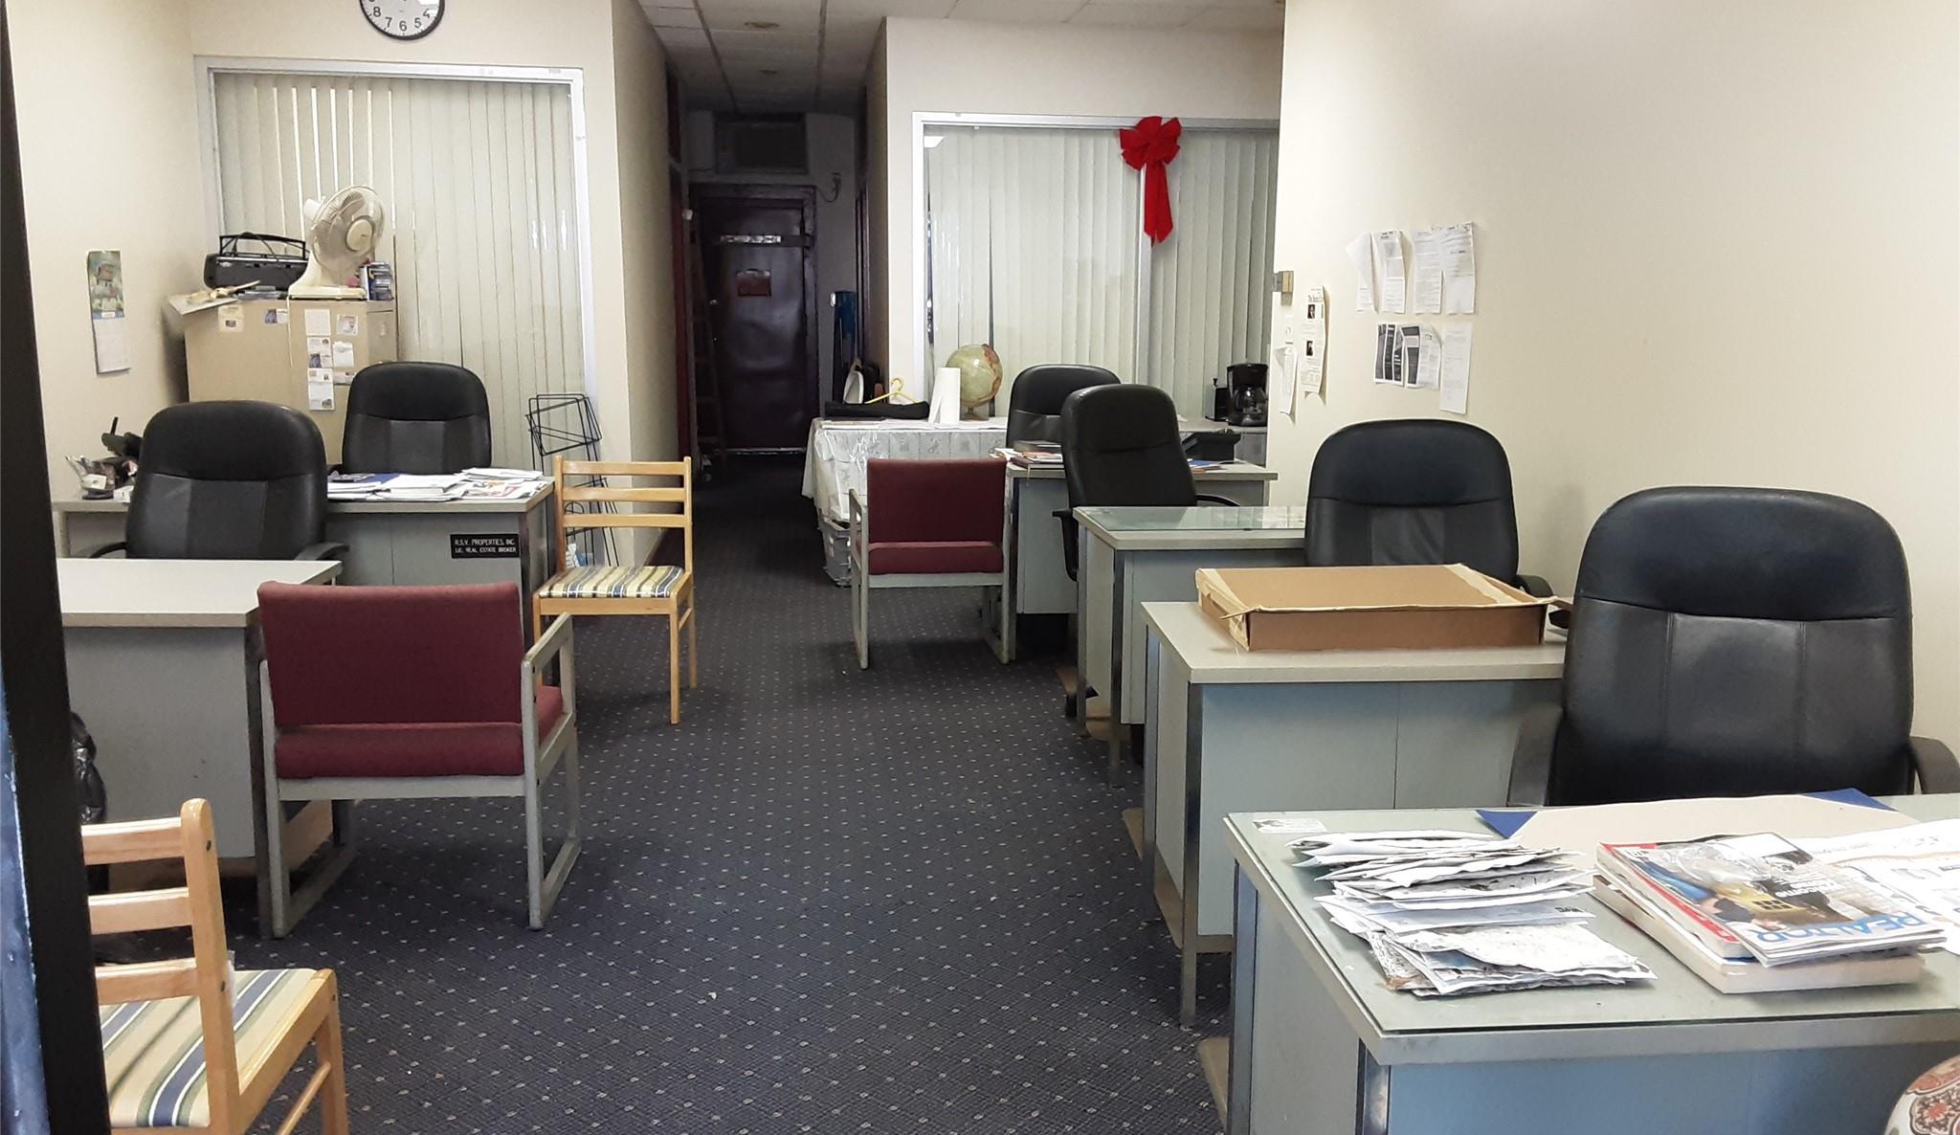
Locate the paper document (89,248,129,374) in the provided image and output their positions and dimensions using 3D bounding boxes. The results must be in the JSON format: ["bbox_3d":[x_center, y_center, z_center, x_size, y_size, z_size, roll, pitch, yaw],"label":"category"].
[{"bbox_3d":[-3.072,-0.901,5.596,0.020,0.421,0.266,0,10,-6],"label":"paper document"}]

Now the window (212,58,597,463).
[{"bbox_3d":[-2.438,-1.089,6.785,1.533,2.010,0.102,0,10,-6],"label":"window"}]

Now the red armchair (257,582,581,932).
[{"bbox_3d":[-1.288,0.383,3.715,0.594,0.802,0.629,0,10,-5],"label":"red armchair"}]

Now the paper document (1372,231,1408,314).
[{"bbox_3d":[1.426,-1.027,5.525,0.030,0.280,0.210,0,10,-6],"label":"paper document"}]

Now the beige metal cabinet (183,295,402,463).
[{"bbox_3d":[-2.667,-0.363,6.274,0.665,1.360,0.390,0,10,-6],"label":"beige metal cabinet"}]

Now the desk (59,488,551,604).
[{"bbox_3d":[-2.255,0.097,5.481,1.492,0.731,0.660,0,10,-6],"label":"desk"}]

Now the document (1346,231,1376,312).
[{"bbox_3d":[1.391,-1.067,5.759,0.050,0.270,0.200,0,10,-6],"label":"document"}]

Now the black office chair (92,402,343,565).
[{"bbox_3d":[-2.071,0.138,4.265,0.650,1.110,0.680,-1,10,-6],"label":"black office chair"}]

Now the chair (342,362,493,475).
[{"bbox_3d":[-2.161,-0.200,5.979,0.650,1.120,0.680,-1,10,-8],"label":"chair"}]

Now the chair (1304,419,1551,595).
[{"bbox_3d":[1.092,0.218,3.909,0.650,1.110,0.680,1,10,1],"label":"chair"}]

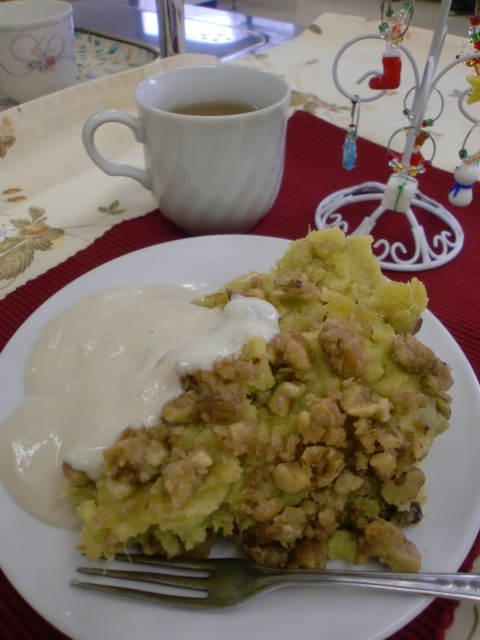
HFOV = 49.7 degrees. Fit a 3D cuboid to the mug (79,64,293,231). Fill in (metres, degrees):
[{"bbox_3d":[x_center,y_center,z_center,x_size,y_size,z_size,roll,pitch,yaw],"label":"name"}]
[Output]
[{"bbox_3d":[-0.034,-0.100,0.315,0.122,0.080,0.085,0,43,0],"label":"mug"}]

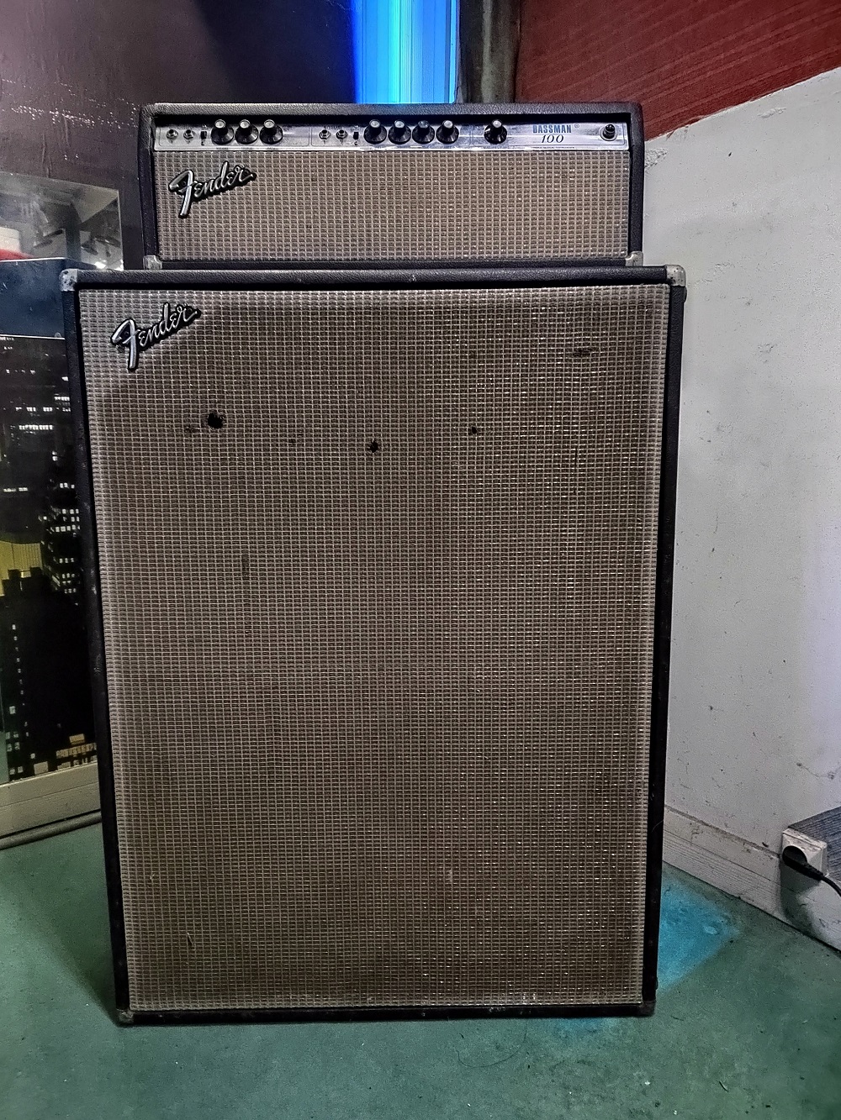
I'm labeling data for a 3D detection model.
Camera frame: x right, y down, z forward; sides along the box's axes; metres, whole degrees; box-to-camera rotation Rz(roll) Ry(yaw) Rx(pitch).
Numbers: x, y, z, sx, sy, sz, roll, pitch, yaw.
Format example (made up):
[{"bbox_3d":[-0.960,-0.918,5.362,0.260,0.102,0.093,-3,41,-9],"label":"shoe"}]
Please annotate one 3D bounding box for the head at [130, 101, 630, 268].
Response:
[{"bbox_3d":[-0.035,-0.486,1.056,0.630,0.215,0.250,-1,8,0],"label":"head"}]

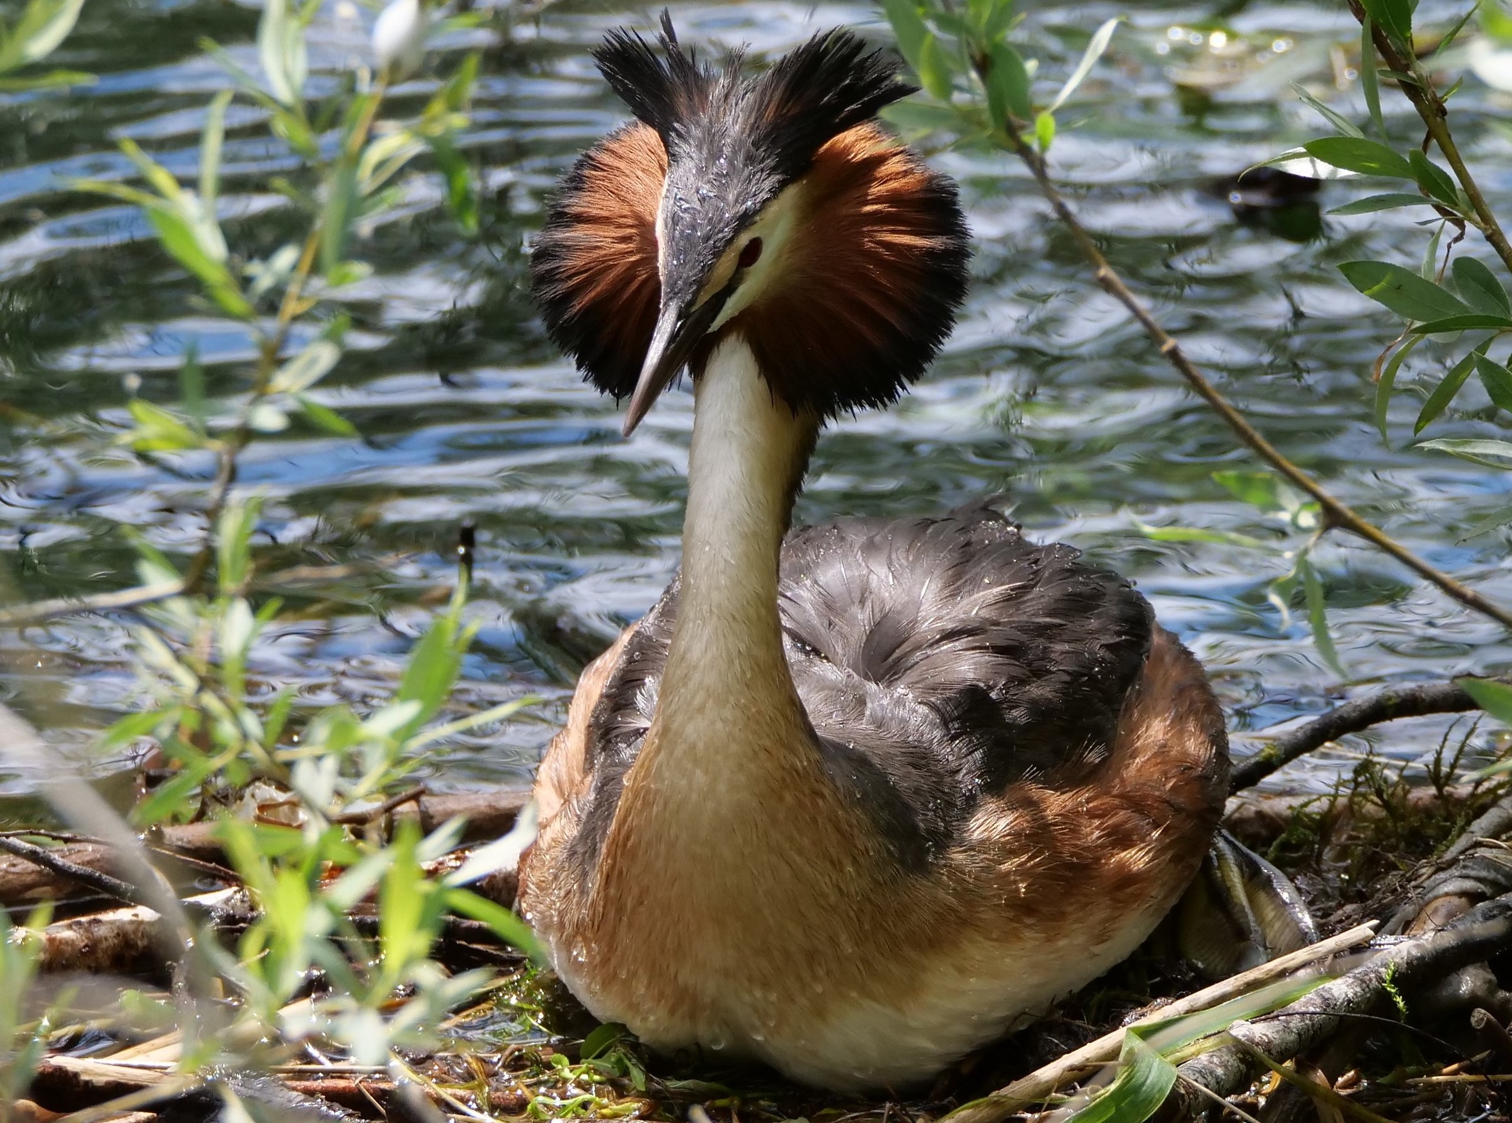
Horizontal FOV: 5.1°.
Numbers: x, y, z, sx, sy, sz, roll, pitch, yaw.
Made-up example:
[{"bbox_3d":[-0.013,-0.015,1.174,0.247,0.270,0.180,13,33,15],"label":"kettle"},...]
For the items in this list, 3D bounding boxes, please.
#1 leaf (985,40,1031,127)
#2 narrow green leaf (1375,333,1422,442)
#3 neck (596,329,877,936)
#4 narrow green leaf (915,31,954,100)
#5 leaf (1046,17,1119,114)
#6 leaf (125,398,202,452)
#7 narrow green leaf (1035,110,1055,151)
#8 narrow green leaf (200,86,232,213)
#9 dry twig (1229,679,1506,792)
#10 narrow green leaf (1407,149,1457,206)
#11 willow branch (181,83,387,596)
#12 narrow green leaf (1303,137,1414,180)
[{"bbox_3d":[0.074,-0.140,5.000,0.014,0.025,0.009,0,13,0],"label":"leaf"},{"bbox_3d":[0.179,-0.049,4.750,0.007,0.031,0.009,14,0,1],"label":"narrow green leaf"},{"bbox_3d":[-0.007,0.020,4.800,0.075,0.165,0.075,0,13,0],"label":"neck"},{"bbox_3d":[0.050,-0.140,4.800,0.008,0.021,0.007,-12,-5,10],"label":"narrow green leaf"},{"bbox_3d":[0.093,-0.141,4.850,0.005,0.034,0.008,35,9,-12],"label":"leaf"},{"bbox_3d":[-0.157,-0.036,4.500,0.021,0.015,0.012,0,13,0],"label":"leaf"},{"bbox_3d":[0.085,-0.126,5.000,0.006,0.013,0.005,0,13,0],"label":"narrow green leaf"},{"bbox_3d":[-0.140,-0.105,4.400,0.006,0.034,0.009,7,8,0],"label":"narrow green leaf"},{"bbox_3d":[0.179,0.051,5.000,0.083,0.034,0.030,0,13,0],"label":"dry twig"},{"bbox_3d":[0.189,-0.107,4.750,0.024,0.004,0.009,29,37,-15],"label":"narrow green leaf"},{"bbox_3d":[-0.125,-0.059,4.500,0.055,0.138,0.050,0,13,0],"label":"willow branch"},{"bbox_3d":[0.168,-0.112,4.750,0.034,0.004,0.011,14,50,-3],"label":"narrow green leaf"}]

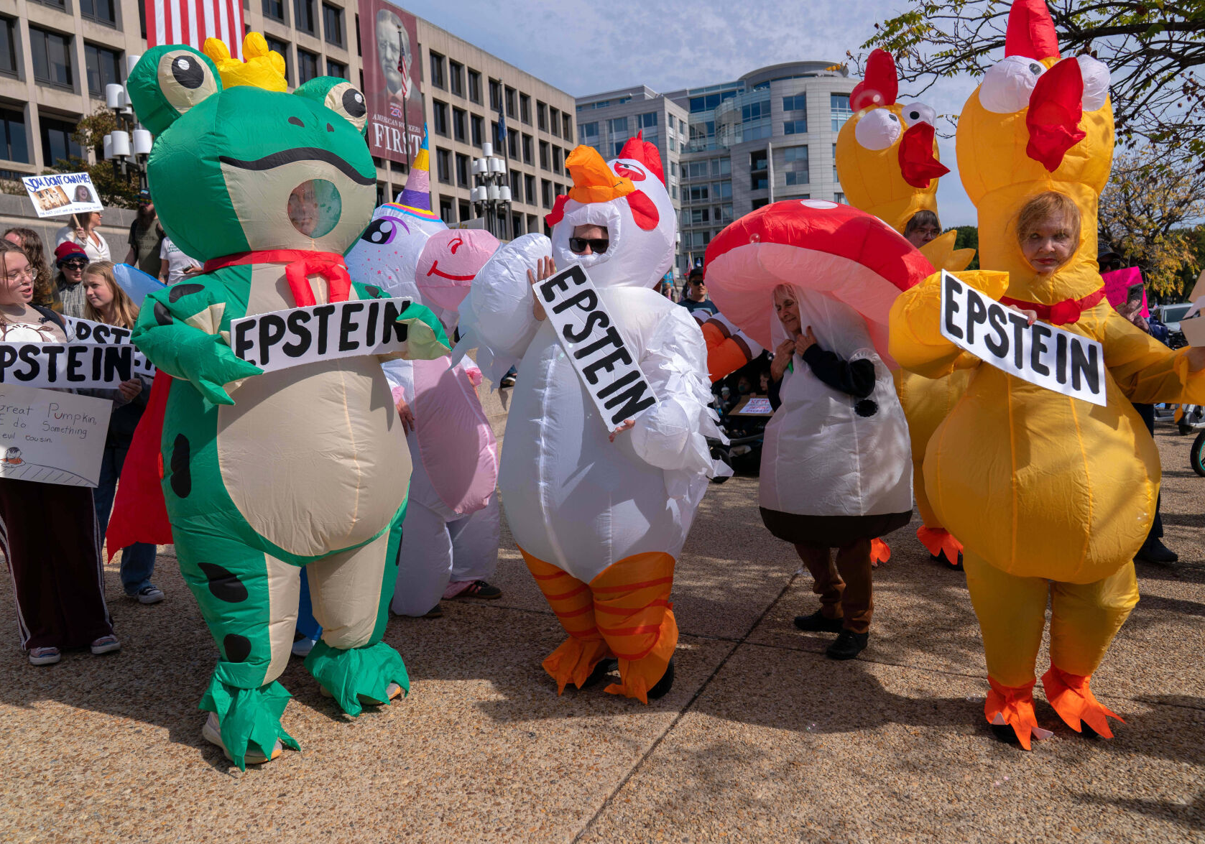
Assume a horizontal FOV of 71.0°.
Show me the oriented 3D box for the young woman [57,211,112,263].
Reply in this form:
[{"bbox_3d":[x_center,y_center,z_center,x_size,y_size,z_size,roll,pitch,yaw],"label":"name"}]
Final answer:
[{"bbox_3d":[-4.278,-0.989,7.115,0.350,1.650,0.500,0,5,32],"label":"young woman"}]

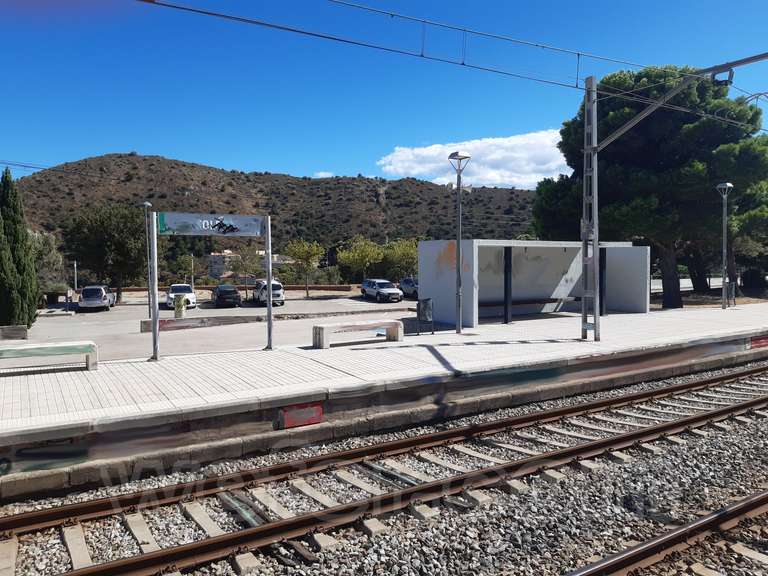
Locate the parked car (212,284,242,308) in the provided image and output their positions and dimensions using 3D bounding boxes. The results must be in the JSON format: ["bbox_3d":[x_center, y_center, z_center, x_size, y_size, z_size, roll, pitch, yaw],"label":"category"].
[{"bbox_3d":[-10.681,0.429,39.267,1.770,1.460,4.100,-1,3,-21],"label":"parked car"}]

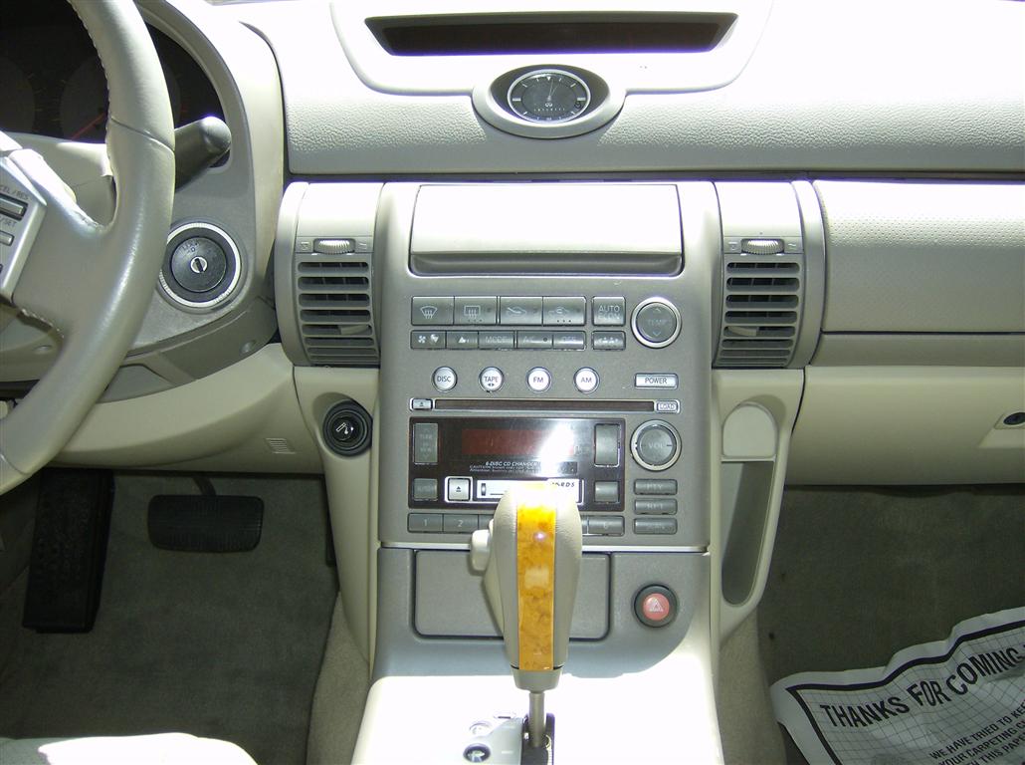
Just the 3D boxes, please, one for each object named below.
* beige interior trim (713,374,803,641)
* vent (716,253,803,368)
[{"bbox_3d":[0.157,0.075,0.682,0.060,0.167,0.062,0,3,0],"label":"beige interior trim"},{"bbox_3d":[0.158,-0.046,0.683,0.052,0.077,0.027,0,24,0],"label":"vent"}]

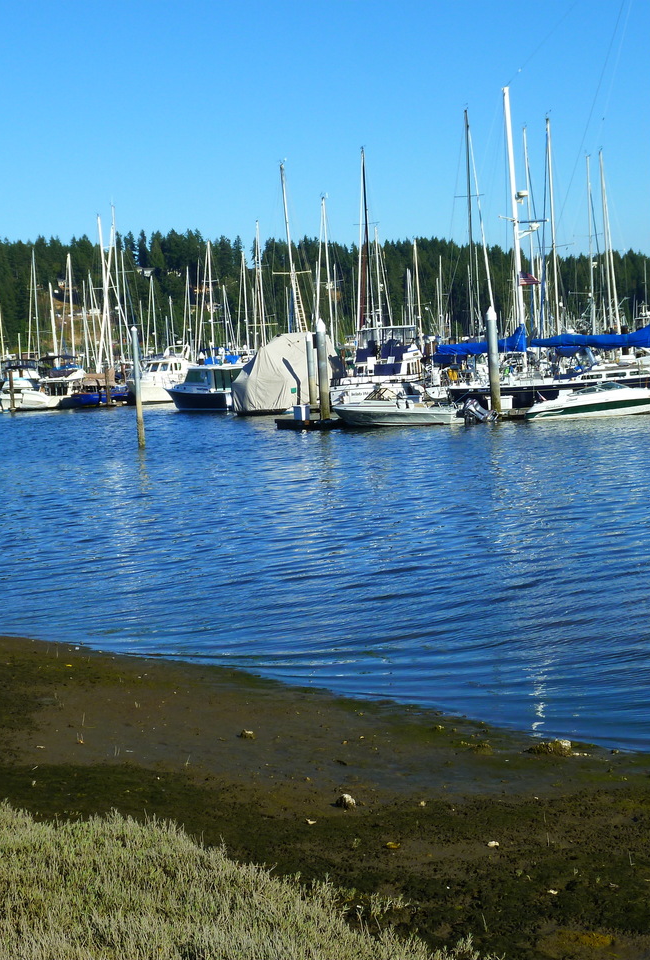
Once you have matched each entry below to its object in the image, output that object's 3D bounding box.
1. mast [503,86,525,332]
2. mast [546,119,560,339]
[{"bbox_3d":[8.038,-10.696,75.105,0.230,11.790,0.230,-3,4,17],"label":"mast"},{"bbox_3d":[12.582,-13.133,97.553,0.180,13.340,0.180,-2,4,17],"label":"mast"}]

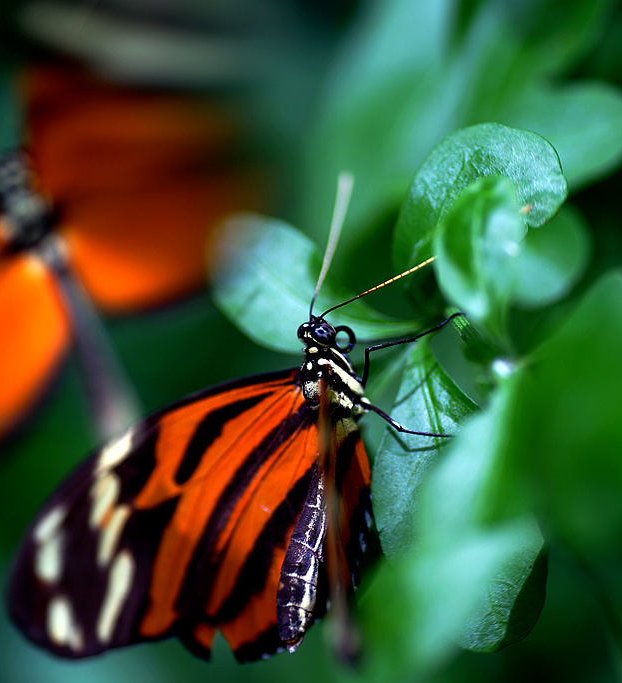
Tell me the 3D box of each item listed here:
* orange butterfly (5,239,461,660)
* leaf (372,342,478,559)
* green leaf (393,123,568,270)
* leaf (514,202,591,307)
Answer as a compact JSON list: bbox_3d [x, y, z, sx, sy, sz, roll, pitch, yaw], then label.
[{"bbox_3d":[-0.003,0.011,0.258,0.045,0.044,0.030,4,-2,40],"label":"orange butterfly"},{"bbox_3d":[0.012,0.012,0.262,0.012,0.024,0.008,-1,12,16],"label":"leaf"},{"bbox_3d":[0.017,-0.015,0.264,0.017,0.015,0.009,5,12,-5],"label":"green leaf"},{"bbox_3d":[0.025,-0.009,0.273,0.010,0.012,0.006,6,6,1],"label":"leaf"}]

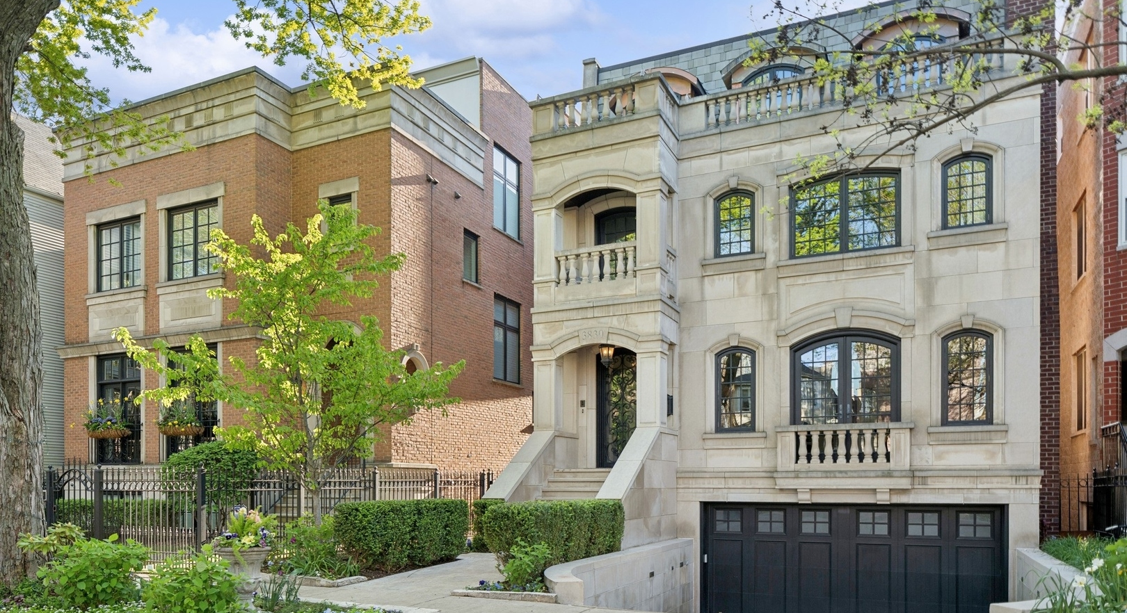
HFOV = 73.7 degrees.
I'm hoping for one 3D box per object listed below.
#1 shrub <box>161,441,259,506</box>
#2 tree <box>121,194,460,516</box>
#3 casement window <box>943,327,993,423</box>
[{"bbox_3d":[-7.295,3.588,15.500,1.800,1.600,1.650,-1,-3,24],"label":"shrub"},{"bbox_3d":[-4.757,1.269,13.200,6.000,6.300,5.500,-2,-6,26],"label":"tree"},{"bbox_3d":[7.369,1.293,13.700,0.810,1.730,0.160,-2,-6,26],"label":"casement window"}]

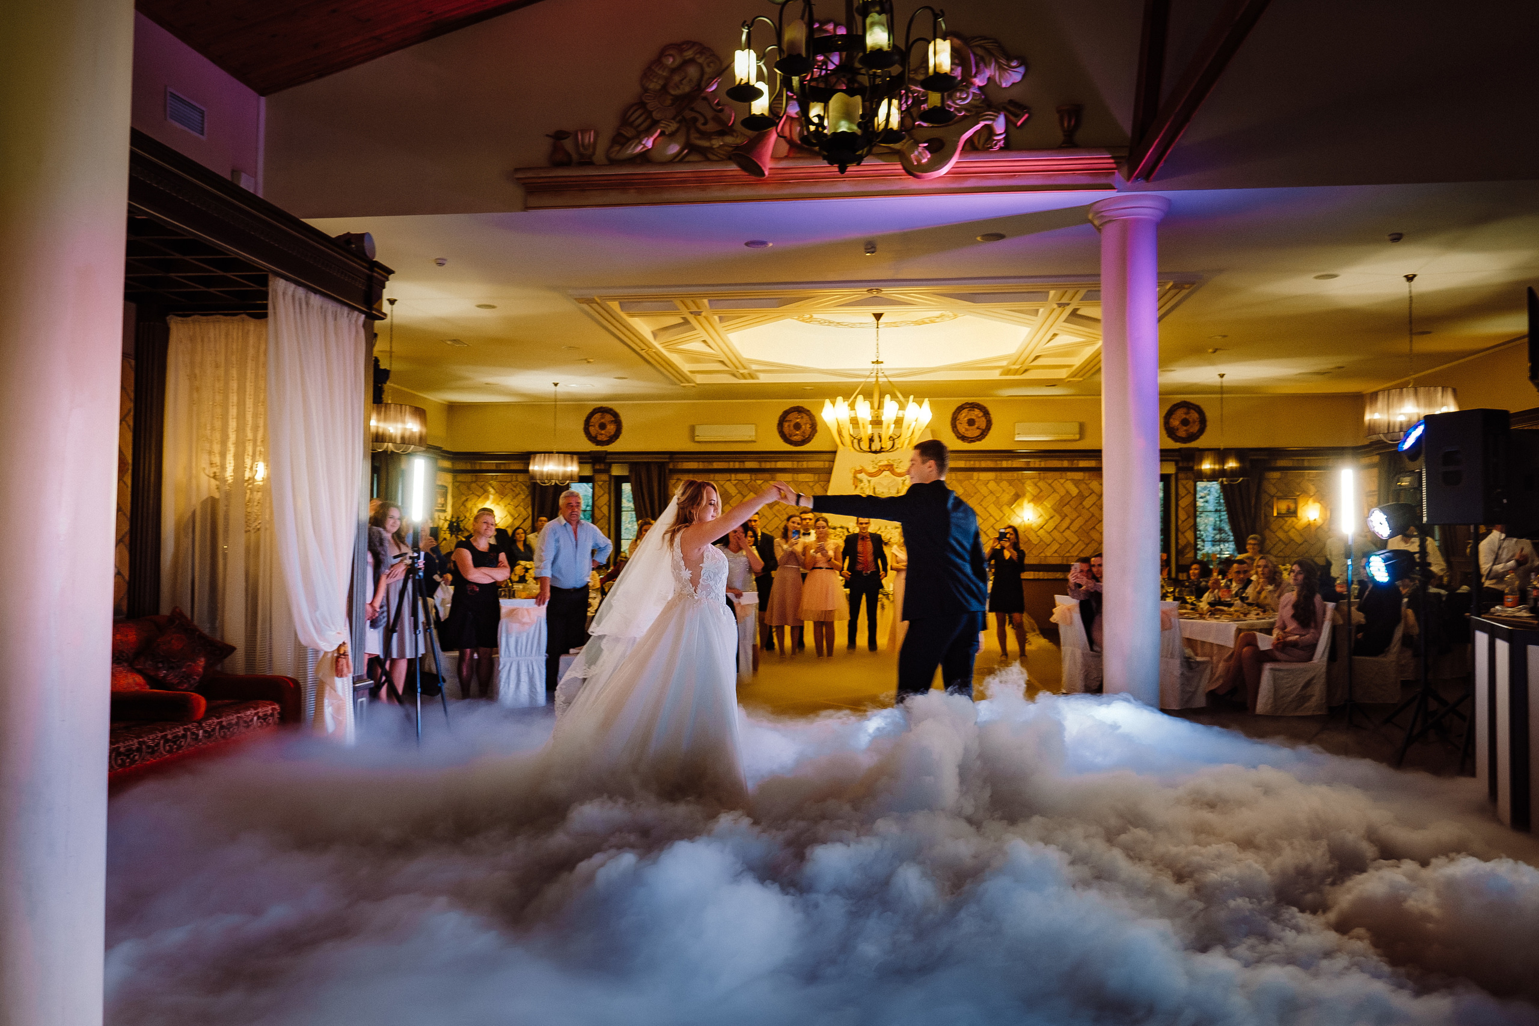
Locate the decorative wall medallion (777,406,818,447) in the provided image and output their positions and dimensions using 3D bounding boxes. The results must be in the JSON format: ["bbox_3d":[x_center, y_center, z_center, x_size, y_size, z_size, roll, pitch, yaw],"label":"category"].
[{"bbox_3d":[0.467,-1.434,16.989,0.670,0.670,0.060,0,-2,7],"label":"decorative wall medallion"}]

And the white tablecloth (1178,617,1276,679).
[{"bbox_3d":[4.048,1.301,9.411,1.450,0.760,1.450,2,-3,-35],"label":"white tablecloth"}]

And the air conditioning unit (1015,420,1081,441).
[{"bbox_3d":[4.082,-1.192,15.079,0.930,0.280,0.220,0,-2,6],"label":"air conditioning unit"}]

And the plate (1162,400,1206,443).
[{"bbox_3d":[6.324,-1.381,15.619,0.686,0.686,0.070,0,-2,7],"label":"plate"}]

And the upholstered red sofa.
[{"bbox_3d":[-3.170,1.036,4.970,0.900,0.940,1.950,0,-2,6],"label":"upholstered red sofa"}]

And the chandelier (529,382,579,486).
[{"bbox_3d":[-3.246,-1.188,15.505,0.765,1.561,0.765,0,-2,7],"label":"chandelier"}]

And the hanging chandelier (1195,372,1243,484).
[{"bbox_3d":[6.552,-1.221,14.850,0.730,1.590,0.730,0,-2,6],"label":"hanging chandelier"}]

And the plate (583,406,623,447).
[{"bbox_3d":[-2.567,-1.343,15.818,0.620,0.620,0.060,0,-2,6],"label":"plate"}]

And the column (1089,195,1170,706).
[{"bbox_3d":[2.555,-0.316,7.224,0.550,3.805,0.550,0,-2,7],"label":"column"}]

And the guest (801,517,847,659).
[{"bbox_3d":[0.633,0.890,12.222,0.560,1.637,0.450,0,-2,2],"label":"guest"}]

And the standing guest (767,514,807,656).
[{"bbox_3d":[0.188,0.859,12.221,0.480,1.691,0.420,1,-2,-5],"label":"standing guest"}]

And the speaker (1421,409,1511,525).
[{"bbox_3d":[4.430,-0.285,6.480,0.380,0.705,0.380,1,-2,-9],"label":"speaker"}]

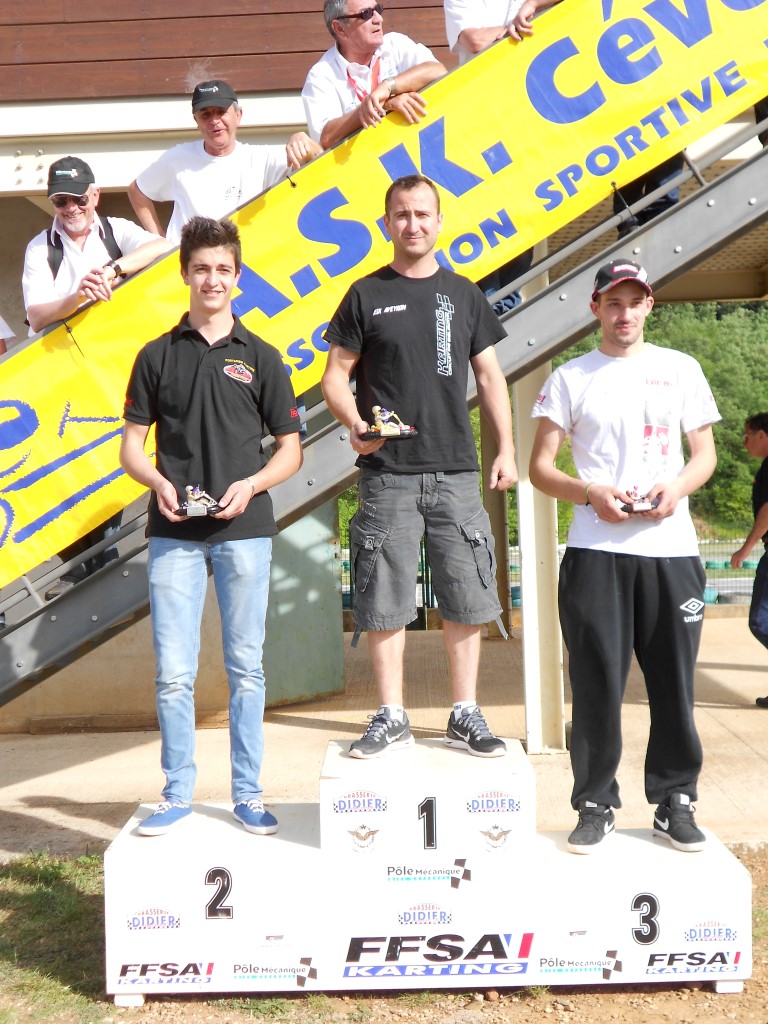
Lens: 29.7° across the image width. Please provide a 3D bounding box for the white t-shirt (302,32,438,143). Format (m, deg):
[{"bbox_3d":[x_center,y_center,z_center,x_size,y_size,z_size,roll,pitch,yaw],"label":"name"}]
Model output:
[{"bbox_3d":[-0.052,-1.567,5.600,0.530,0.580,0.380,-2,1,-11],"label":"white t-shirt"}]

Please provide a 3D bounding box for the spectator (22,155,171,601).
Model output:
[{"bbox_3d":[-1.111,-0.520,5.600,0.580,1.720,0.500,-2,1,-10],"label":"spectator"}]

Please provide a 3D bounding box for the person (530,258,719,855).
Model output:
[{"bbox_3d":[0.730,0.115,4.400,0.570,1.790,0.430,-2,1,0],"label":"person"}]

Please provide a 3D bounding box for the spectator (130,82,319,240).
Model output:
[{"bbox_3d":[-0.612,-0.817,5.600,0.700,1.710,0.450,-2,1,-6],"label":"spectator"}]

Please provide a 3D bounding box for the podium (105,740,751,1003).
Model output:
[{"bbox_3d":[0.124,1.042,4.322,1.800,0.627,0.570,-1,2,1],"label":"podium"}]

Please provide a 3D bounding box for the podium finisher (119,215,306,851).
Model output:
[{"bbox_3d":[-0.520,0.020,4.330,0.550,1.820,0.430,-2,1,-3],"label":"podium finisher"}]

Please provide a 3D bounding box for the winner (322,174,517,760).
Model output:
[{"bbox_3d":[0.108,-0.155,4.390,0.580,1.770,0.430,-2,1,0],"label":"winner"}]

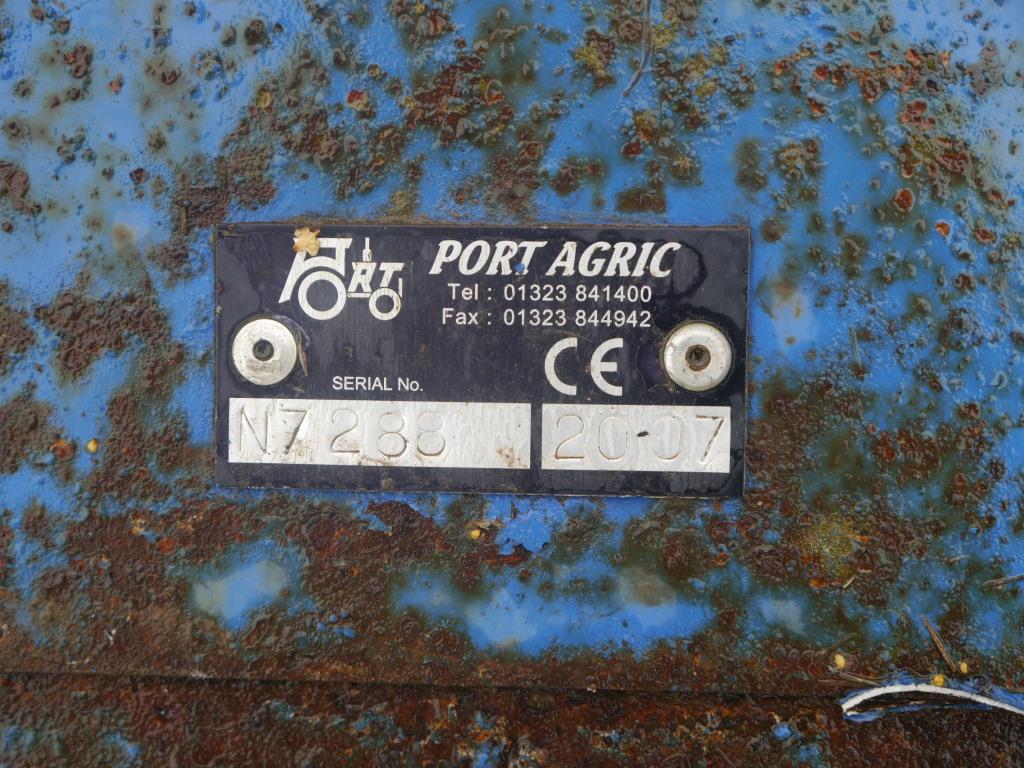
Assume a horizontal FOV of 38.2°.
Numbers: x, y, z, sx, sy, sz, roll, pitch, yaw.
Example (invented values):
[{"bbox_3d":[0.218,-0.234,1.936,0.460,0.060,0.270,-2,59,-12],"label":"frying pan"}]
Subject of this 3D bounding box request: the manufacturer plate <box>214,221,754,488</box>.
[{"bbox_3d":[-0.005,-0.003,0.210,0.075,0.002,0.038,1,92,4],"label":"manufacturer plate"}]

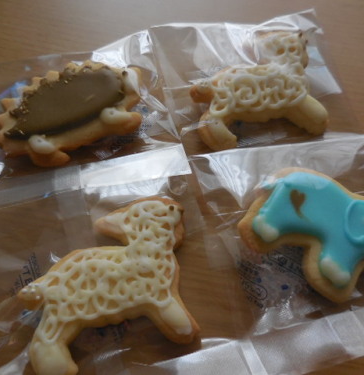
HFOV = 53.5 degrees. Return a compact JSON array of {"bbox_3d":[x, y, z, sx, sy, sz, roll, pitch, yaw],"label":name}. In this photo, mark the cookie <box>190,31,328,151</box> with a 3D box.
[{"bbox_3d":[0.039,-0.055,0.199,0.072,0.012,0.064,-8,69,-7],"label":"cookie"}]

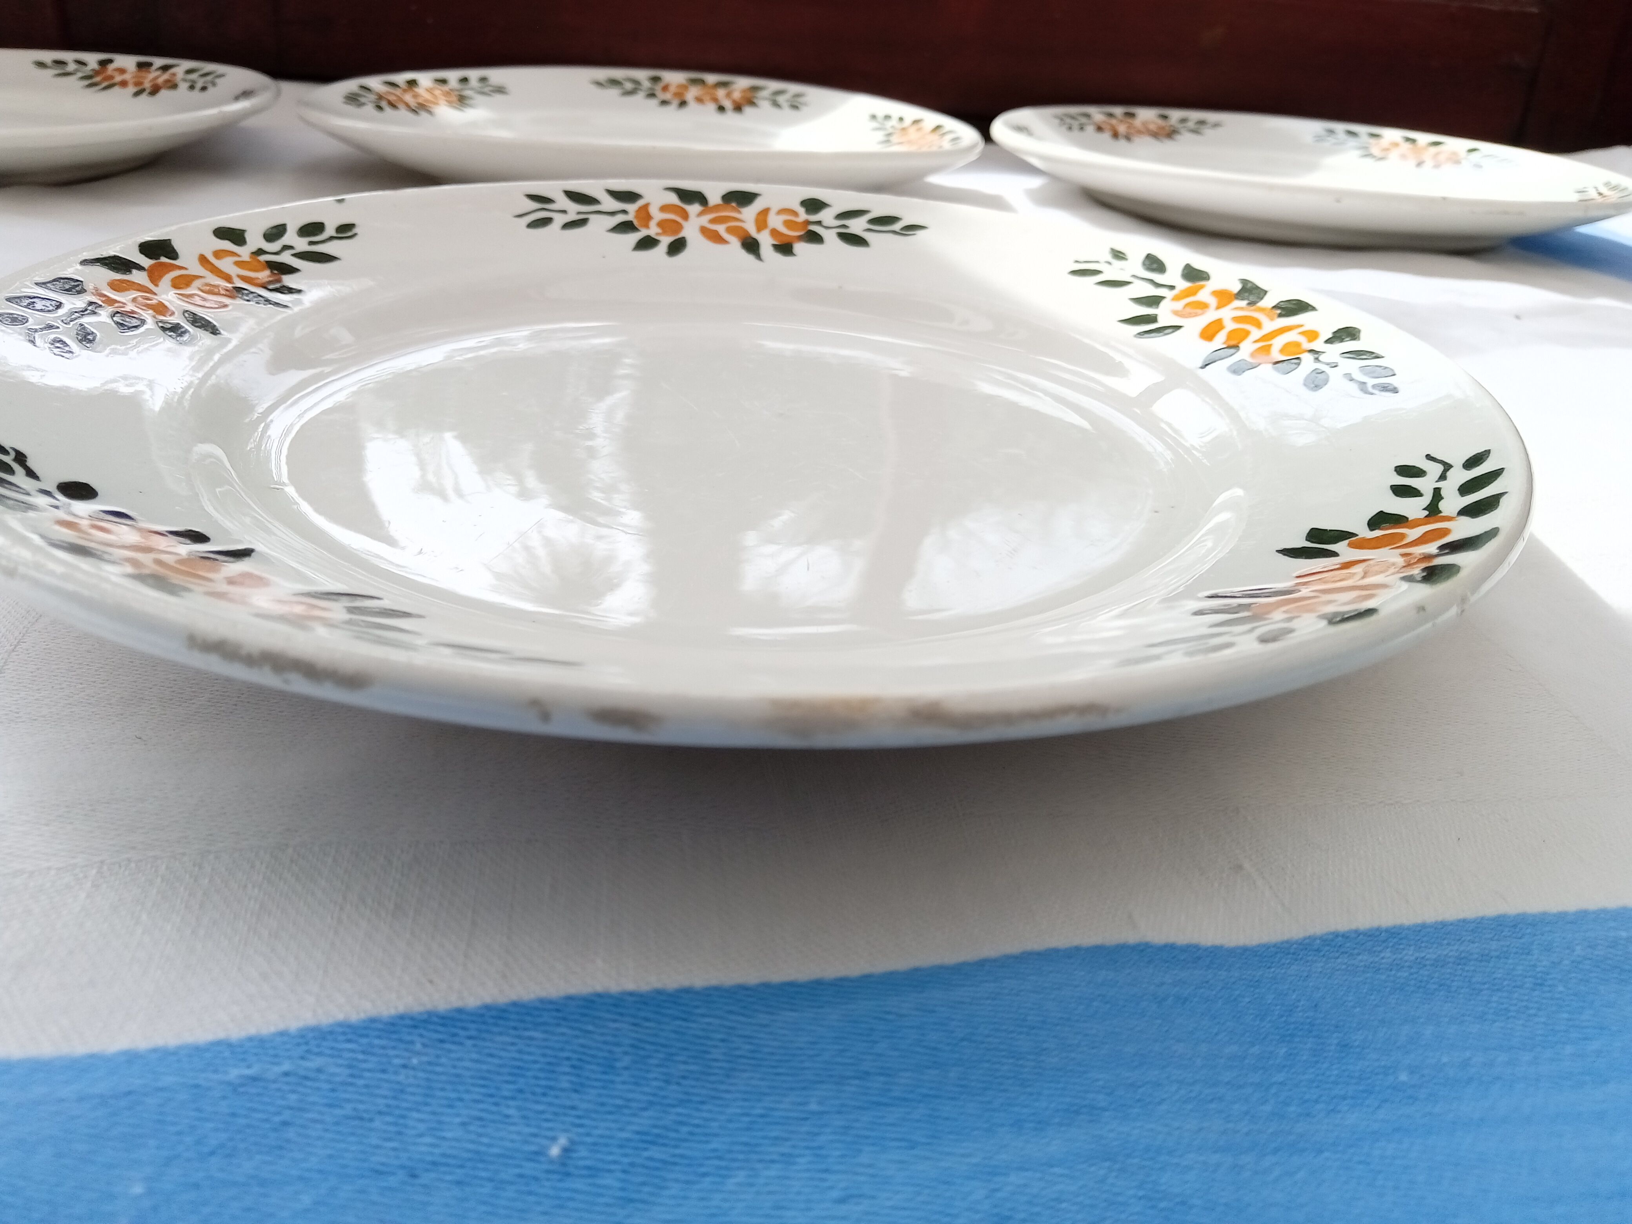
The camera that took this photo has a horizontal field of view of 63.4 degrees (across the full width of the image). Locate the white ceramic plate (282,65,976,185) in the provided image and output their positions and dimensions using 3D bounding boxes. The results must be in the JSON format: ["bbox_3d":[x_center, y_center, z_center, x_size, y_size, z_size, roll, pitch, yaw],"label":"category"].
[{"bbox_3d":[-0.060,-0.174,0.484,0.240,0.027,0.240,3,27,-2],"label":"white ceramic plate"}]

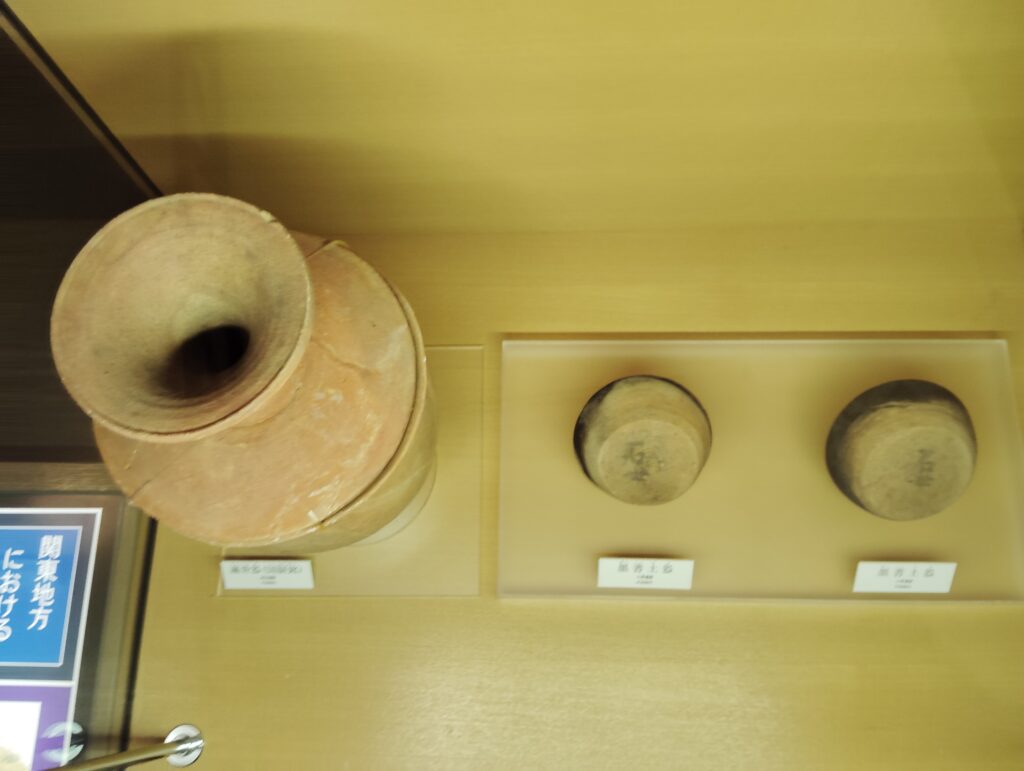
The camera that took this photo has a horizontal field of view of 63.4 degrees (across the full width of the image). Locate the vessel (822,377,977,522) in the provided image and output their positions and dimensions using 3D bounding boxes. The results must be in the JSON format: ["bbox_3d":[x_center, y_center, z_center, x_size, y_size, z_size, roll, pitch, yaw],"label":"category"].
[{"bbox_3d":[0.397,0.075,0.831,0.147,0.058,0.147,-3,112,10],"label":"vessel"}]

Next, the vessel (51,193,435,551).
[{"bbox_3d":[-0.188,0.022,0.717,0.250,0.469,0.250,0,73,1],"label":"vessel"}]

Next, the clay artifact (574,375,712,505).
[{"bbox_3d":[0.135,0.066,0.840,0.142,0.055,0.142,-1,113,3],"label":"clay artifact"}]

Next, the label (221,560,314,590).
[{"bbox_3d":[-0.260,0.202,0.885,0.096,0.006,0.036,0,113,1],"label":"label"}]

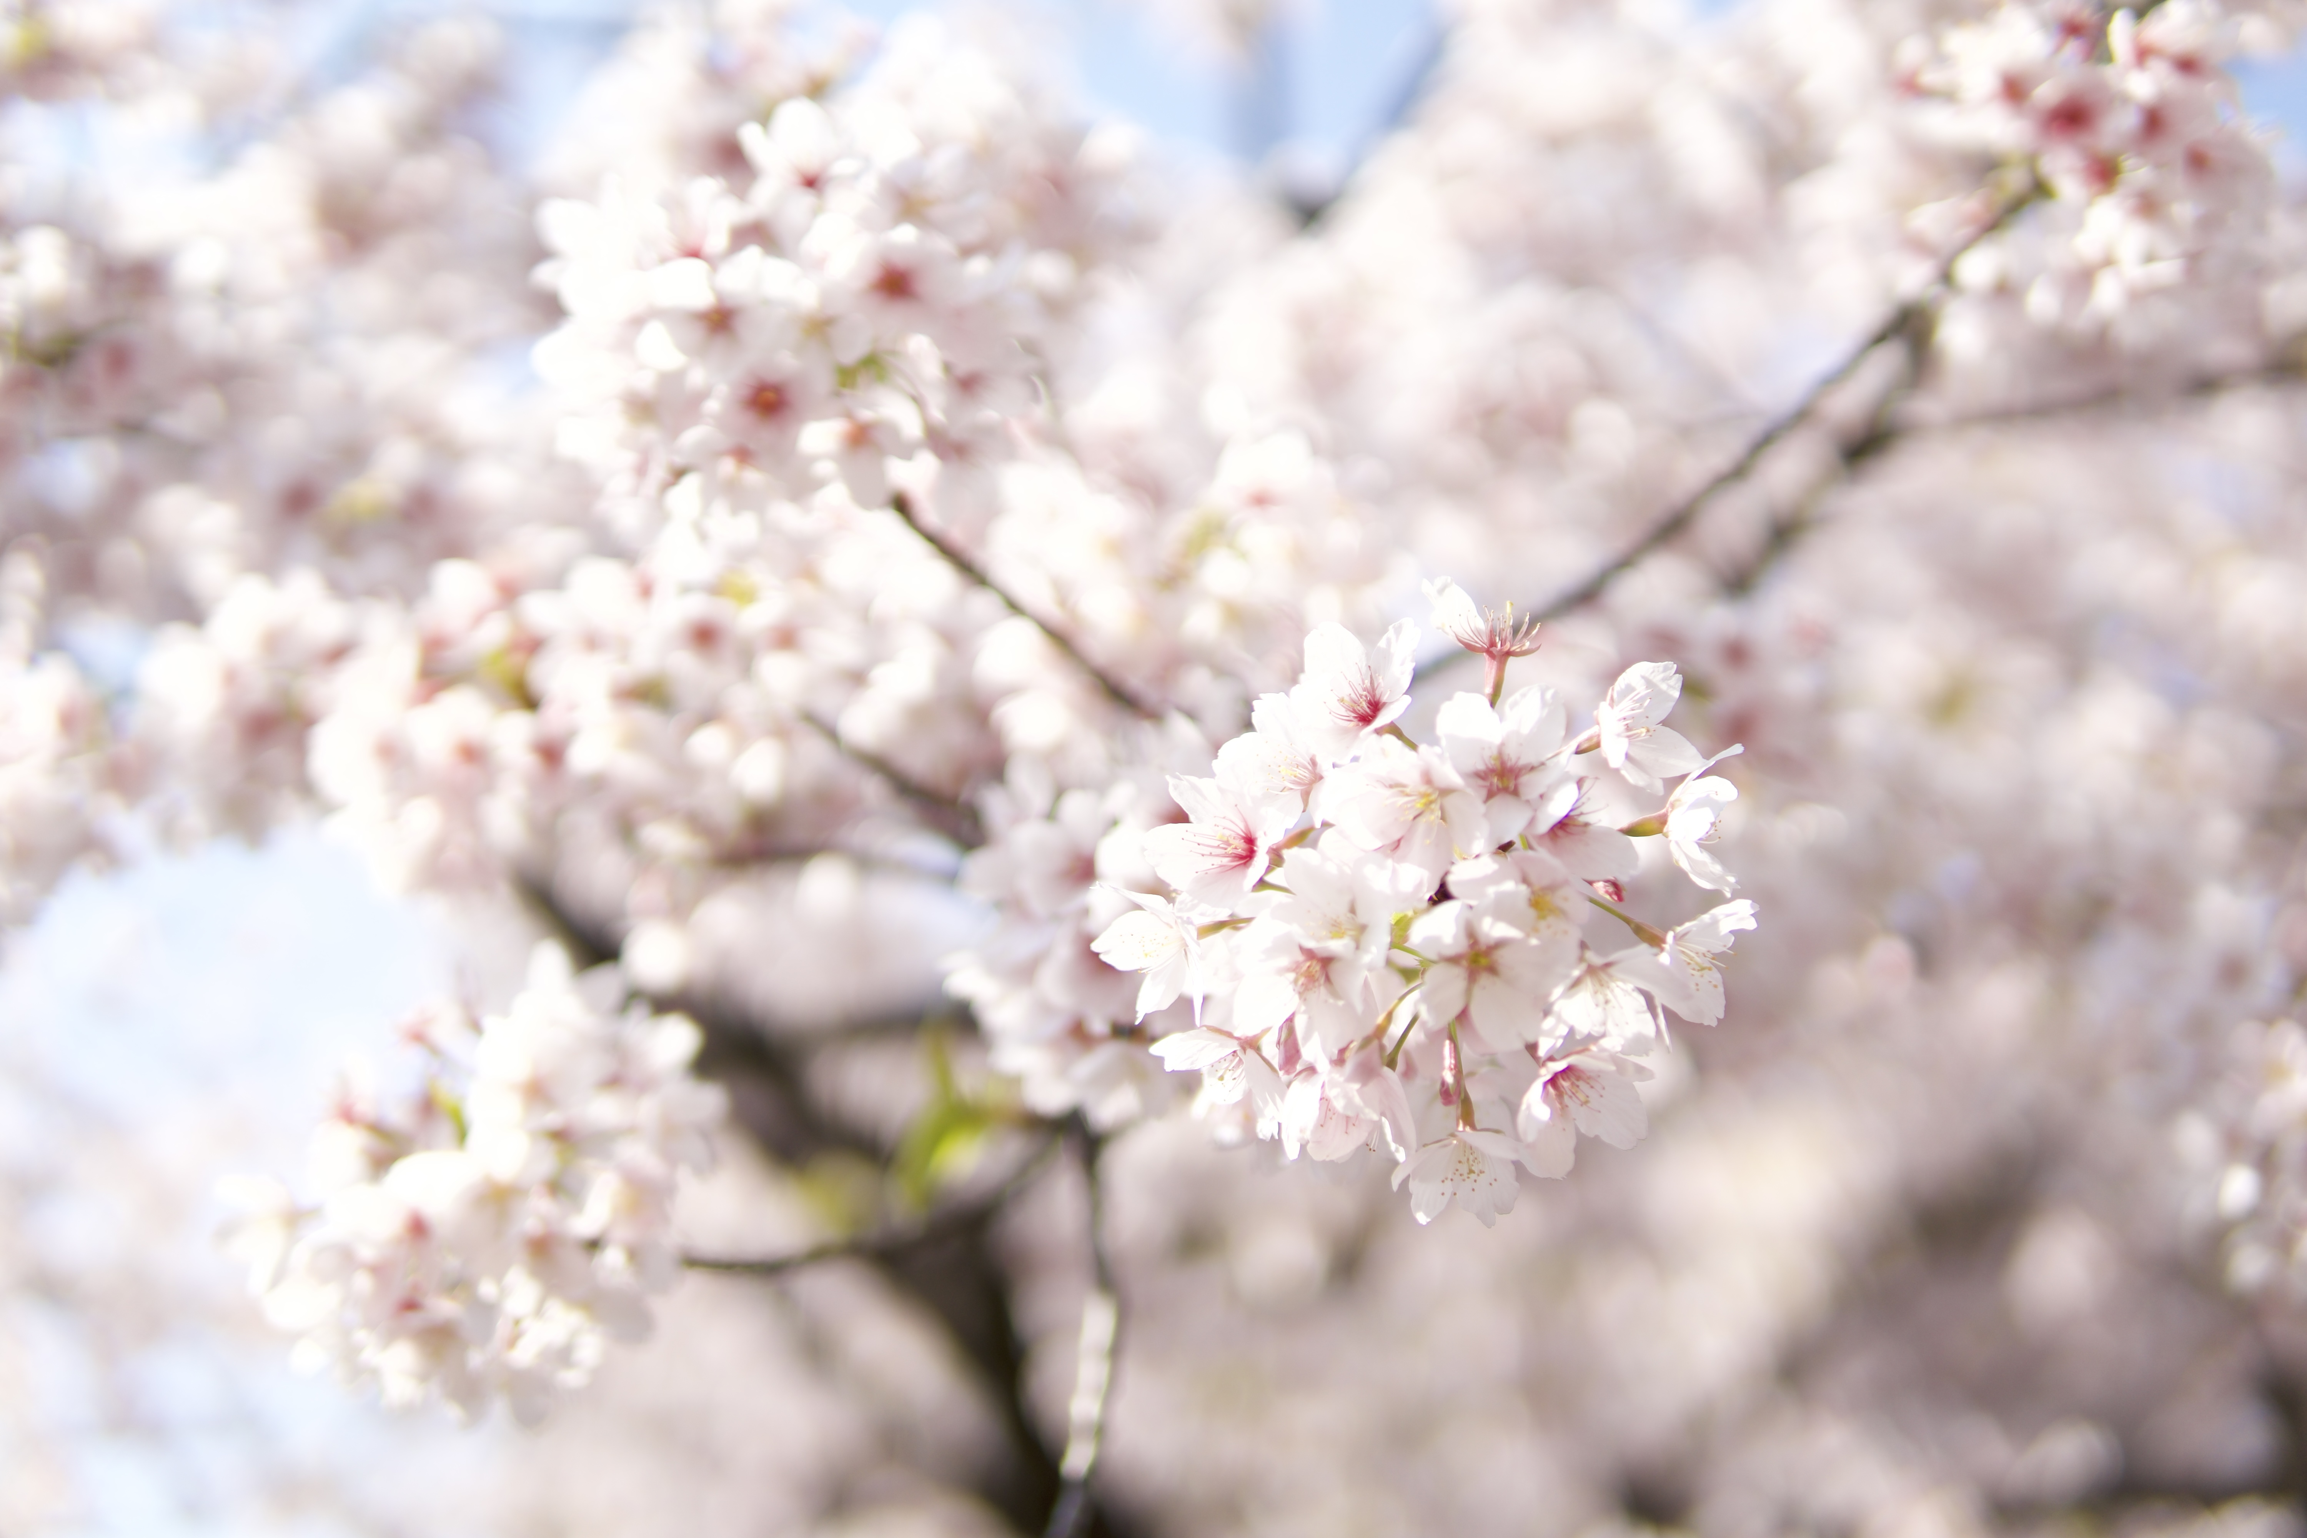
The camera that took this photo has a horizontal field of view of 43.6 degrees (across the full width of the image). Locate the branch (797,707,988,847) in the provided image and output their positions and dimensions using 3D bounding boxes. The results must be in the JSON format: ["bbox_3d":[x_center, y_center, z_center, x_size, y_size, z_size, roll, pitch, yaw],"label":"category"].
[{"bbox_3d":[-0.092,0.003,1.010,0.085,0.010,0.010,37,0,-30],"label":"branch"}]

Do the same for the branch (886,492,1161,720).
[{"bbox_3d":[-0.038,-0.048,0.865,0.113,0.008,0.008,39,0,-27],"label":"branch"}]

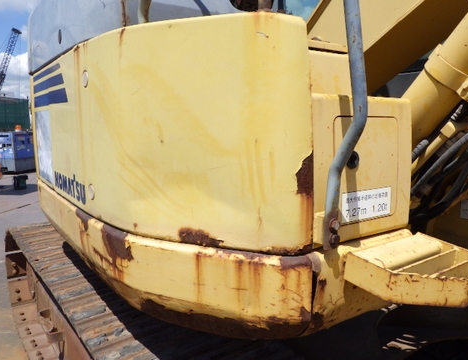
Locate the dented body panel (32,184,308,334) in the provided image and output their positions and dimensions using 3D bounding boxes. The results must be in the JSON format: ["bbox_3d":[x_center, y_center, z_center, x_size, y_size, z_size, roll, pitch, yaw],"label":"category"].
[{"bbox_3d":[-0.470,0.198,1.347,1.623,0.212,0.200,7,11,44],"label":"dented body panel"}]

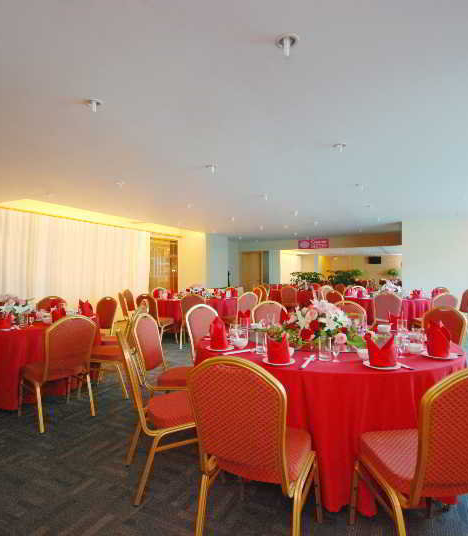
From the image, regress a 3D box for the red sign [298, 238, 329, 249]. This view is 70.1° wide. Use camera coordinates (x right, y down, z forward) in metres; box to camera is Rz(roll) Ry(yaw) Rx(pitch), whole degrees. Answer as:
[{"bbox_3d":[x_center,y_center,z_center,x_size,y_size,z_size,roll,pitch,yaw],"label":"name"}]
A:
[{"bbox_3d":[3.168,-0.956,13.300,1.200,0.360,0.060,0,-1,28],"label":"red sign"}]

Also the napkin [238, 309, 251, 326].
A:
[{"bbox_3d":[0.104,0.484,3.300,0.115,0.165,0.130,-1,-1,40],"label":"napkin"}]

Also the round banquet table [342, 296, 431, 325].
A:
[{"bbox_3d":[3.500,1.020,7.570,2.000,0.755,2.000,0,-1,28],"label":"round banquet table"}]

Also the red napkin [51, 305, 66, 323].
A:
[{"bbox_3d":[-1.923,0.500,3.657,0.120,0.190,0.150,-1,-1,21],"label":"red napkin"}]

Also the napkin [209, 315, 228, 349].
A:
[{"bbox_3d":[-0.108,0.445,2.320,0.125,0.210,0.140,1,-1,-30],"label":"napkin"}]

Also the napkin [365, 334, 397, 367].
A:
[{"bbox_3d":[0.840,0.453,1.895,0.160,0.180,0.120,0,-1,-9],"label":"napkin"}]

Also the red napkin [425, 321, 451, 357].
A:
[{"bbox_3d":[1.330,0.460,2.173,0.155,0.200,0.120,0,-1,-45],"label":"red napkin"}]

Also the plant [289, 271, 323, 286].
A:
[{"bbox_3d":[2.718,0.824,12.600,1.150,1.300,1.050,0,-1,28],"label":"plant"}]

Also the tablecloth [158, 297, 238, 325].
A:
[{"bbox_3d":[-0.815,1.022,7.500,2.000,0.750,2.000,0,-1,0],"label":"tablecloth"}]

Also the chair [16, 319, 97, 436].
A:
[{"bbox_3d":[-1.610,0.882,3.036,0.560,0.920,0.450,-1,-1,40],"label":"chair"}]

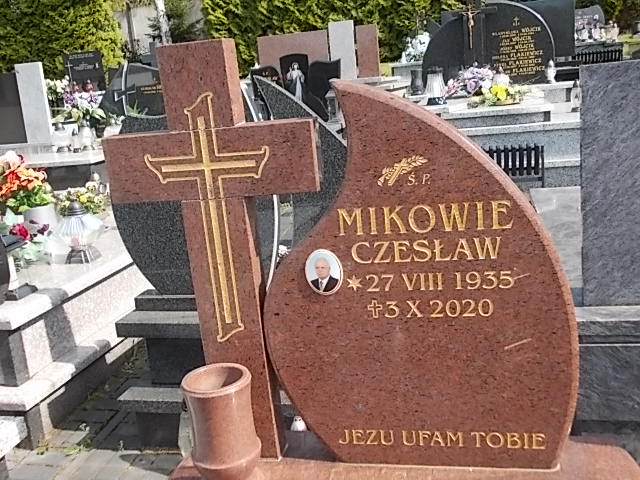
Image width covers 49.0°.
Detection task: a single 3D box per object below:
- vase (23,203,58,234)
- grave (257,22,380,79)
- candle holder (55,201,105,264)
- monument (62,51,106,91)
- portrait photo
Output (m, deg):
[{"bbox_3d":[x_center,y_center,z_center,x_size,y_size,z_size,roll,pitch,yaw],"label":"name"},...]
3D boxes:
[{"bbox_3d":[-1.635,-0.108,4.119,0.185,0.180,0.185,-2,13,14],"label":"vase"},{"bbox_3d":[-0.006,-2.416,9.100,1.580,0.740,0.220,-2,13,14],"label":"grave"},{"bbox_3d":[-1.193,-0.052,3.444,0.205,0.285,0.205,-2,13,14],"label":"candle holder"},{"bbox_3d":[-3.211,-2.289,9.600,0.580,0.600,0.100,-2,13,14],"label":"monument"},{"bbox_3d":[0.009,0.068,1.495,0.082,0.102,0.010,-3,13,13],"label":"portrait photo"}]

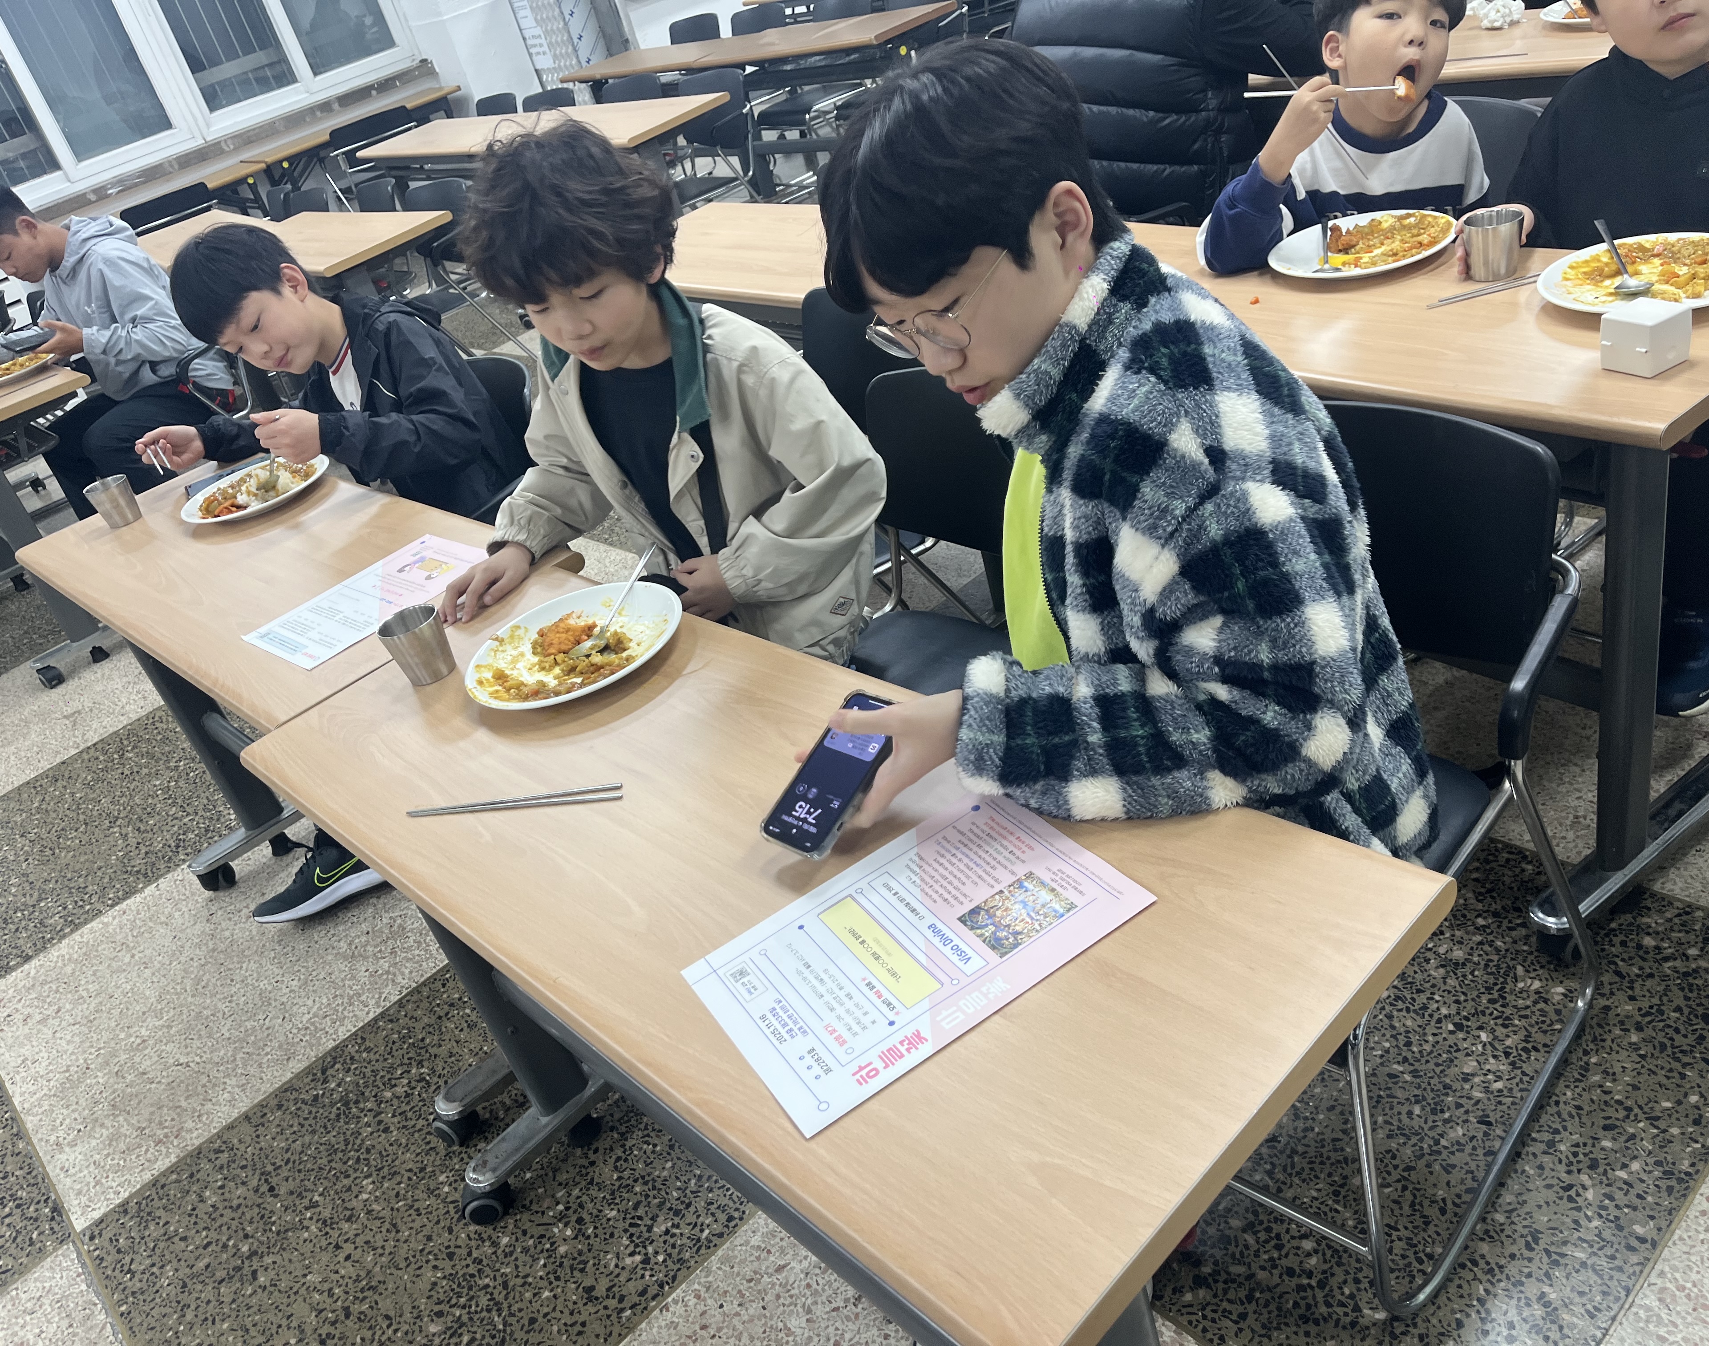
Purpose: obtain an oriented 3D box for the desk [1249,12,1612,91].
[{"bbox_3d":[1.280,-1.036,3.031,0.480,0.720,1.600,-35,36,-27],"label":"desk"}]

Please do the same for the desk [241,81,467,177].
[{"bbox_3d":[-2.612,-2.650,7.447,1.200,0.740,0.450,-37,36,-29],"label":"desk"}]

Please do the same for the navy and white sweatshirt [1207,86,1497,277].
[{"bbox_3d":[0.818,-0.630,2.063,0.420,0.430,0.370,8,40,36],"label":"navy and white sweatshirt"}]

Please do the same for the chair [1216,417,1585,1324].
[{"bbox_3d":[0.471,0.142,1.488,0.530,0.820,0.540,-37,37,-29],"label":"chair"}]

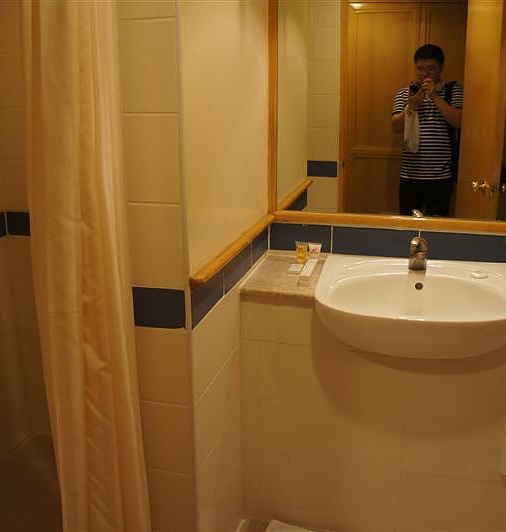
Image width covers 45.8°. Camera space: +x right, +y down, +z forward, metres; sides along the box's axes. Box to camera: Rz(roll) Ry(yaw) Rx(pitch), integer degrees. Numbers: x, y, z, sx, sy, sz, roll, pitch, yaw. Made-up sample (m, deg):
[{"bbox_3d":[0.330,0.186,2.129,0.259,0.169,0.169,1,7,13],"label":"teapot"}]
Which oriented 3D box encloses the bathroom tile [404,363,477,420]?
[{"bbox_3d":[0.558,0.363,1.800,0.190,0.200,0.014,3,16,14],"label":"bathroom tile"}]

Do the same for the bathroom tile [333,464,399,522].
[{"bbox_3d":[0.378,0.737,1.954,0.190,0.200,0.014,3,16,14],"label":"bathroom tile"}]

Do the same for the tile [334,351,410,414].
[{"bbox_3d":[0.366,0.350,1.829,0.200,0.200,0.012,3,17,14],"label":"tile"}]

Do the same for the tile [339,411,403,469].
[{"bbox_3d":[0.376,0.545,1.900,0.190,0.200,0.014,3,16,14],"label":"tile"}]

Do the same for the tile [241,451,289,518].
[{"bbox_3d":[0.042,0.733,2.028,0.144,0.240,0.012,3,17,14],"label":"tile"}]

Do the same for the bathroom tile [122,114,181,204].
[{"bbox_3d":[-0.224,-0.238,1.356,0.148,0.200,0.014,3,16,14],"label":"bathroom tile"}]

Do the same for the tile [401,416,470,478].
[{"bbox_3d":[0.559,0.556,1.855,0.190,0.200,0.014,3,16,14],"label":"tile"}]

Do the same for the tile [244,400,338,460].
[{"bbox_3d":[0.135,0.530,1.960,0.307,0.200,0.014,3,16,14],"label":"tile"}]

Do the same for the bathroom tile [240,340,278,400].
[{"bbox_3d":[0.029,0.329,1.914,0.126,0.200,0.012,3,17,14],"label":"bathroom tile"}]

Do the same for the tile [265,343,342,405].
[{"bbox_3d":[0.178,0.338,1.877,0.202,0.200,0.012,3,17,14],"label":"tile"}]

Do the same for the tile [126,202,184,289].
[{"bbox_3d":[-0.235,-0.044,1.409,0.144,0.200,0.012,3,17,14],"label":"tile"}]

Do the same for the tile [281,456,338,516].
[{"bbox_3d":[0.194,0.726,2.000,0.190,0.200,0.014,3,16,14],"label":"tile"}]

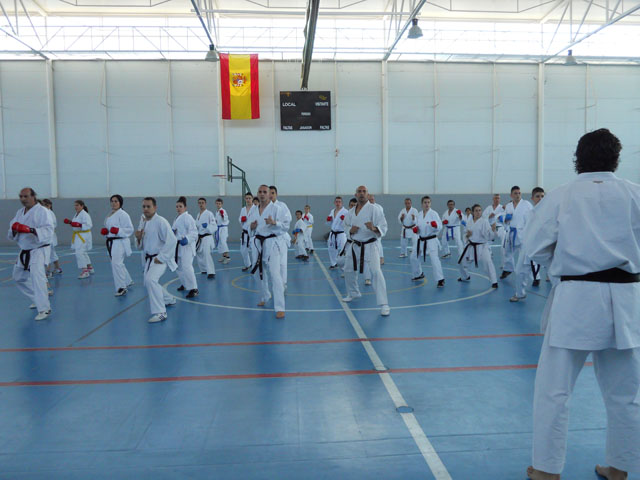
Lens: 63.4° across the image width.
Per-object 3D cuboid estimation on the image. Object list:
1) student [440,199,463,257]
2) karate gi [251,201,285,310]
[{"bbox_3d":[3.599,-0.309,14.060,0.600,1.524,0.650,1,4,28],"label":"student"},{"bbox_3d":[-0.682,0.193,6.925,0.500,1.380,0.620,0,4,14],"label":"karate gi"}]

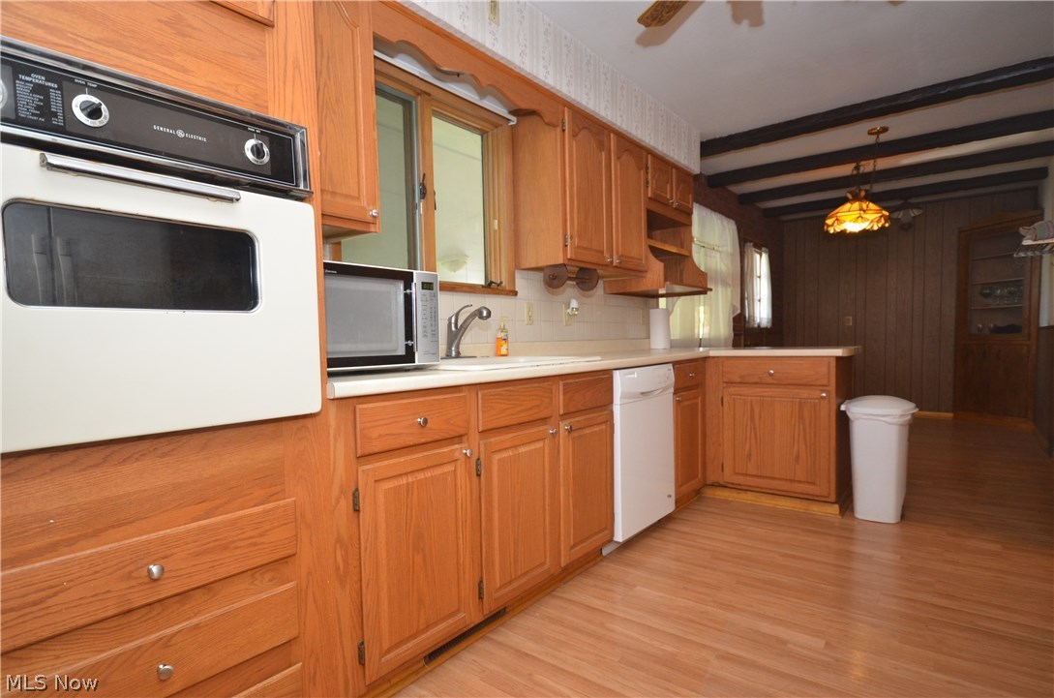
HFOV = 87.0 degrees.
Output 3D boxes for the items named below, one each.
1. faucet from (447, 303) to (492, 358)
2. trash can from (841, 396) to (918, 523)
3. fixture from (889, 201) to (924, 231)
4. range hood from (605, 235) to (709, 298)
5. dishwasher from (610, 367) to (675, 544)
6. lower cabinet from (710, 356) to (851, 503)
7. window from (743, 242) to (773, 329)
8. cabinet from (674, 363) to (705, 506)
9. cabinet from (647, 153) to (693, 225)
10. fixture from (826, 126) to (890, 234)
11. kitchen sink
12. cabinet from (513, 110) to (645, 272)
[{"bbox_3d":[-0.250,-0.077,2.360,0.245,0.223,0.070,0,2,39],"label":"faucet"},{"bbox_3d":[1.932,0.590,3.046,0.345,0.650,0.300,0,2,38],"label":"trash can"},{"bbox_3d":[4.023,-1.416,5.886,0.370,0.326,0.360,0,2,39],"label":"fixture"},{"bbox_3d":[0.878,-0.521,3.693,0.460,0.305,0.760,0,2,39],"label":"range hood"},{"bbox_3d":[0.382,0.500,2.978,0.602,0.823,0.602,0,2,38],"label":"dishwasher"},{"bbox_3d":[1.587,0.451,3.481,0.720,0.823,0.563,0,2,38],"label":"lower cabinet"},{"bbox_3d":[2.675,-0.713,6.389,0.100,0.980,0.950,0,2,38],"label":"window"},{"bbox_3d":[0.706,0.458,3.353,0.588,0.815,0.470,0,2,39],"label":"cabinet"},{"bbox_3d":[0.864,-1.065,3.858,0.332,0.345,0.754,0,2,38],"label":"cabinet"},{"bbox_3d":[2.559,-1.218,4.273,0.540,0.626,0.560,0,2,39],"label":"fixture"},{"bbox_3d":[-0.134,0.139,2.368,0.545,0.190,0.840,0,2,38],"label":"kitchen sink"},{"bbox_3d":[0.353,-0.825,3.205,0.334,0.778,0.919,0,2,38],"label":"cabinet"}]

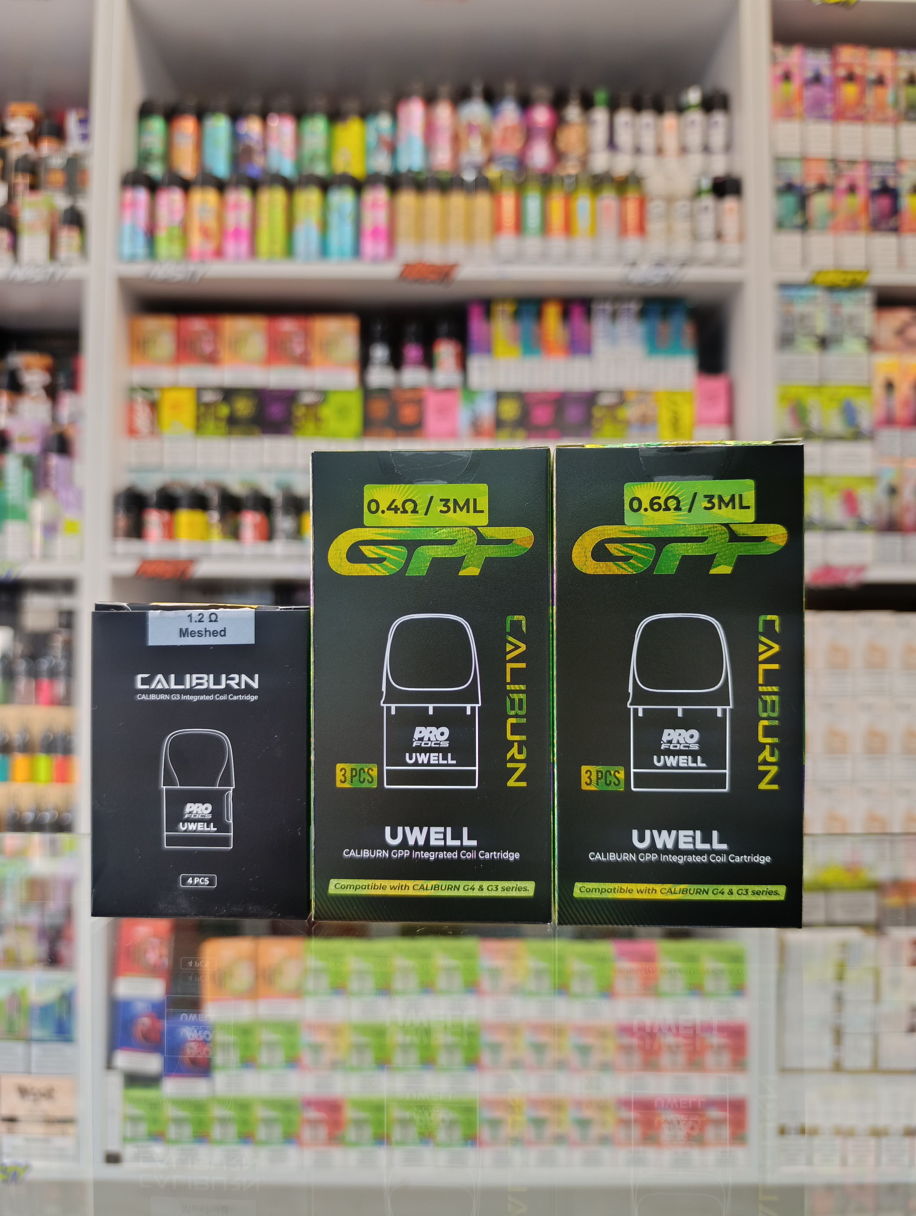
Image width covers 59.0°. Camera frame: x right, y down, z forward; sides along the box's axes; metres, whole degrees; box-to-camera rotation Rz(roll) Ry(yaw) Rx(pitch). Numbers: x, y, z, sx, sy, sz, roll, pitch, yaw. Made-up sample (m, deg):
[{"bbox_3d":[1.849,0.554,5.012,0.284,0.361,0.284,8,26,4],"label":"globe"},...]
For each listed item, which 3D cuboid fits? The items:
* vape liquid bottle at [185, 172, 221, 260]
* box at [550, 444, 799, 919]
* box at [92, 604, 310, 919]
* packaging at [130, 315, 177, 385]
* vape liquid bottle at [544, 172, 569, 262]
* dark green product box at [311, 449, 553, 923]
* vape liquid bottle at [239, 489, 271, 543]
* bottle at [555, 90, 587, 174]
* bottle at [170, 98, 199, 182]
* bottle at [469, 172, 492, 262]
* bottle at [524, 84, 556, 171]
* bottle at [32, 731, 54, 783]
[{"bbox_3d":[-0.282,-0.427,0.900,0.037,0.102,0.037,0,-2,0],"label":"vape liquid bottle"},{"bbox_3d":[0.060,0.021,0.229,0.066,0.130,0.021,0,-1,3],"label":"box"},{"bbox_3d":[-0.071,0.044,0.236,0.062,0.086,0.021,0,-1,3],"label":"box"},{"bbox_3d":[-0.366,-0.309,0.989,0.056,0.087,0.027,0,-1,0],"label":"packaging"},{"bbox_3d":[0.115,-0.454,0.940,0.029,0.104,0.029,0,-1,0],"label":"vape liquid bottle"},{"bbox_3d":[-0.006,0.021,0.233,0.065,0.130,0.021,0,-1,3],"label":"dark green product box"},{"bbox_3d":[-0.226,-0.102,0.900,0.036,0.062,0.036,0,-2,0],"label":"vape liquid bottle"},{"bbox_3d":[0.141,-0.589,1.005,0.038,0.110,0.038,0,-1,0],"label":"bottle"},{"bbox_3d":[-0.325,-0.546,0.964,0.036,0.109,0.036,0,-2,0],"label":"bottle"},{"bbox_3d":[0.027,-0.454,0.940,0.029,0.104,0.029,0,-1,0],"label":"bottle"},{"bbox_3d":[0.097,-0.556,0.957,0.036,0.111,0.036,0,-2,0],"label":"bottle"},{"bbox_3d":[-0.513,0.184,1.000,0.024,0.069,0.024,0,-2,0],"label":"bottle"}]

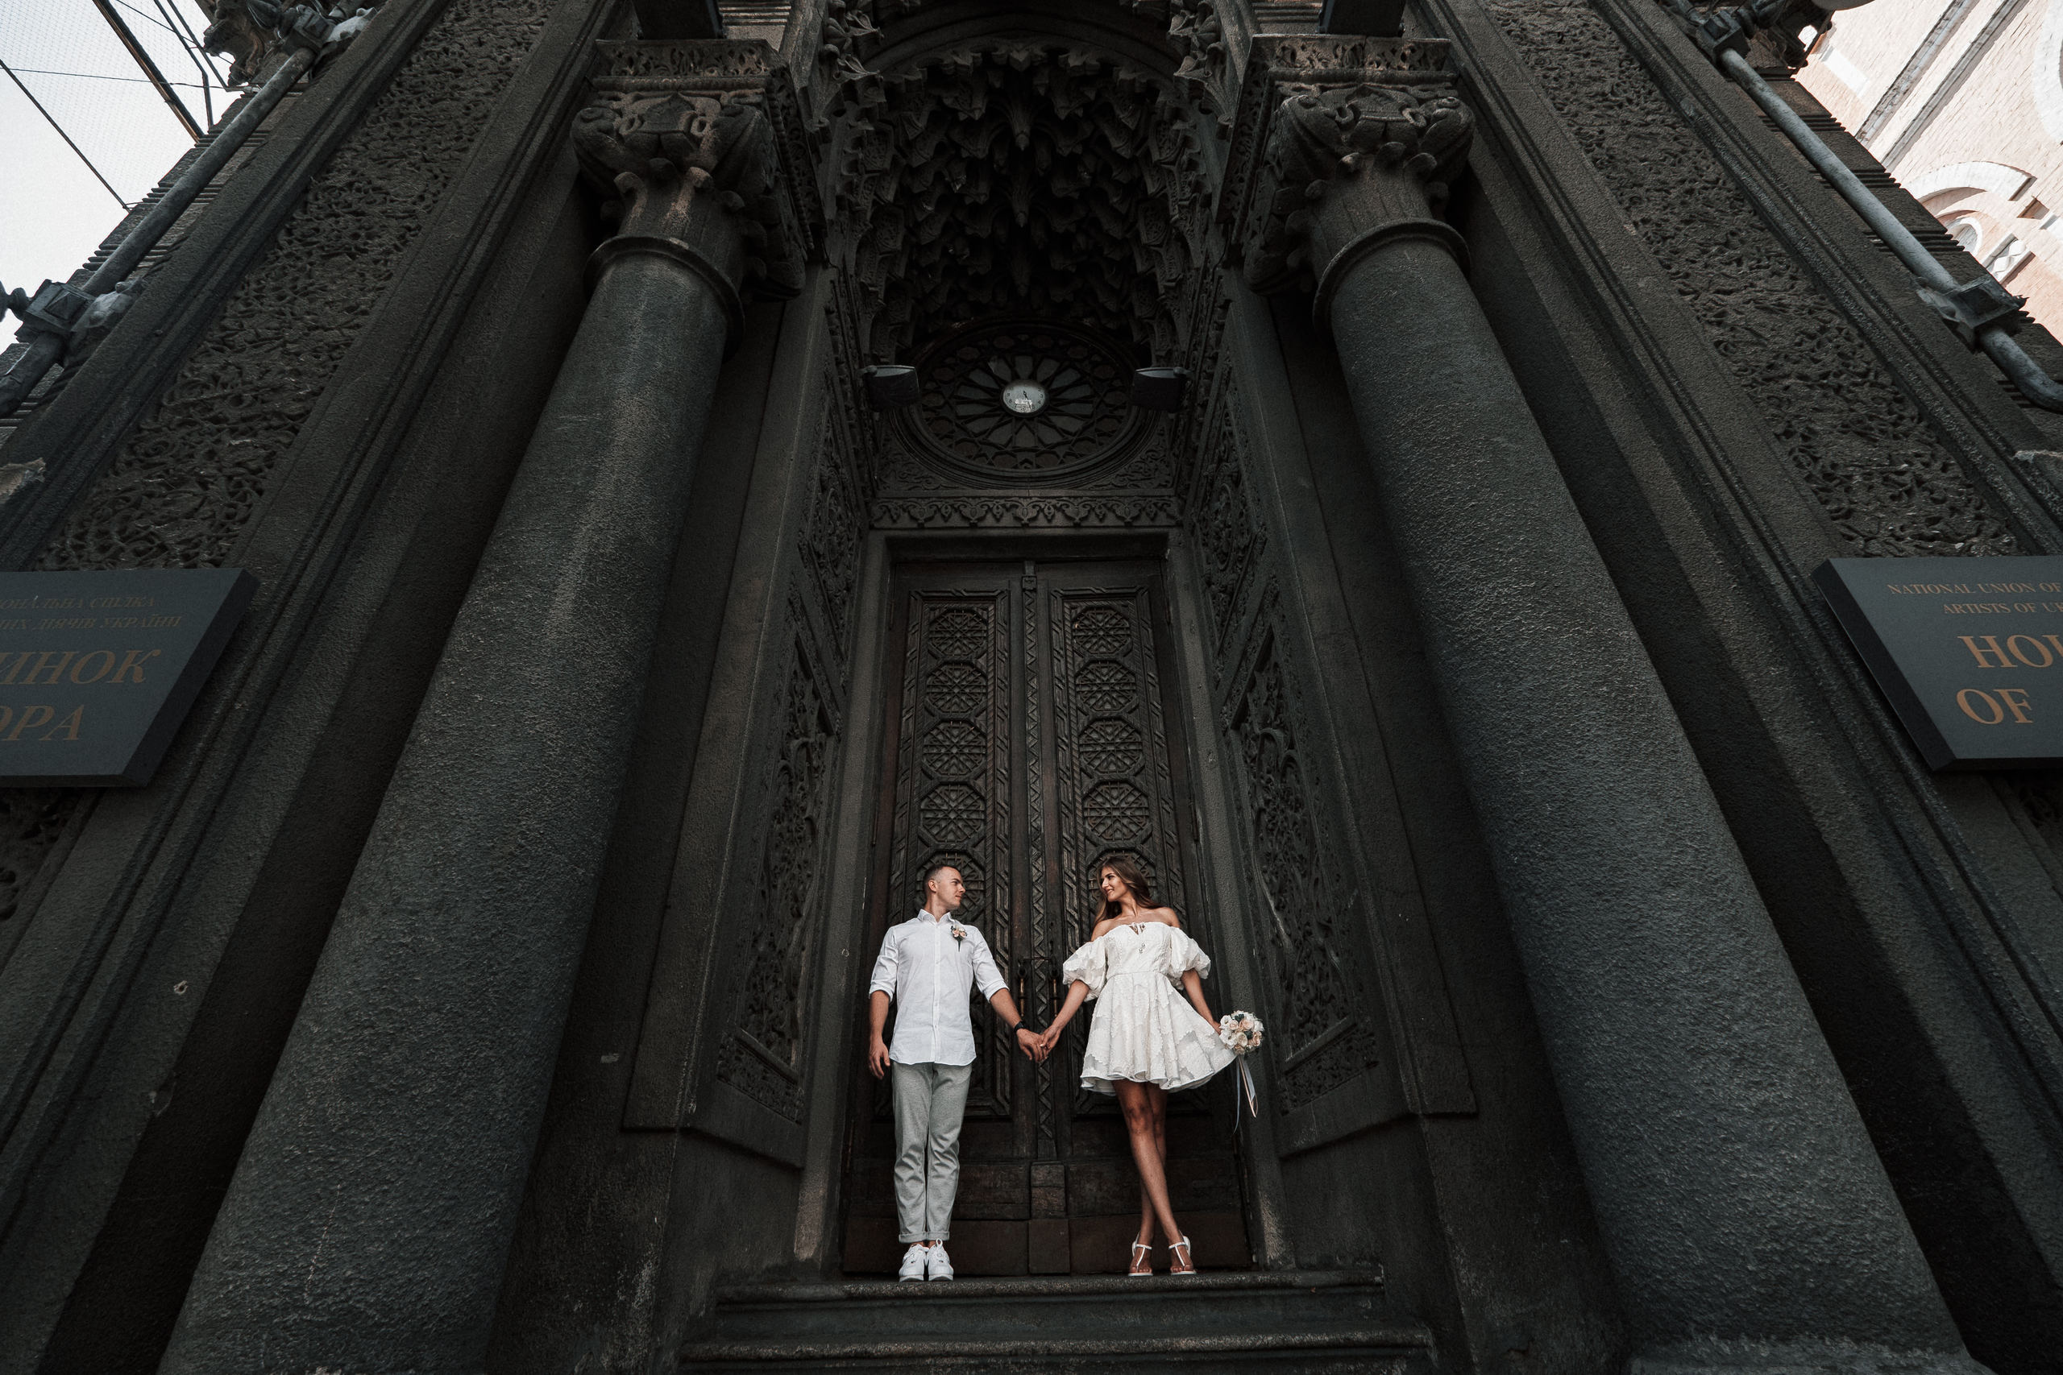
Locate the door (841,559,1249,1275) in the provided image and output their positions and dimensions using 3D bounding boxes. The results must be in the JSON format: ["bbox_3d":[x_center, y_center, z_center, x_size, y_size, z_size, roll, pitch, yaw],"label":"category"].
[{"bbox_3d":[0.035,0.956,5.313,1.966,4.373,0.130,-1,-32,-1],"label":"door"}]

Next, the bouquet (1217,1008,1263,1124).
[{"bbox_3d":[0.972,1.751,3.986,0.206,0.468,0.220,-1,-32,-1],"label":"bouquet"}]

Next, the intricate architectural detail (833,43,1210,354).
[{"bbox_3d":[-0.075,-3.451,6.634,2.373,1.815,1.675,-1,-32,-1],"label":"intricate architectural detail"}]

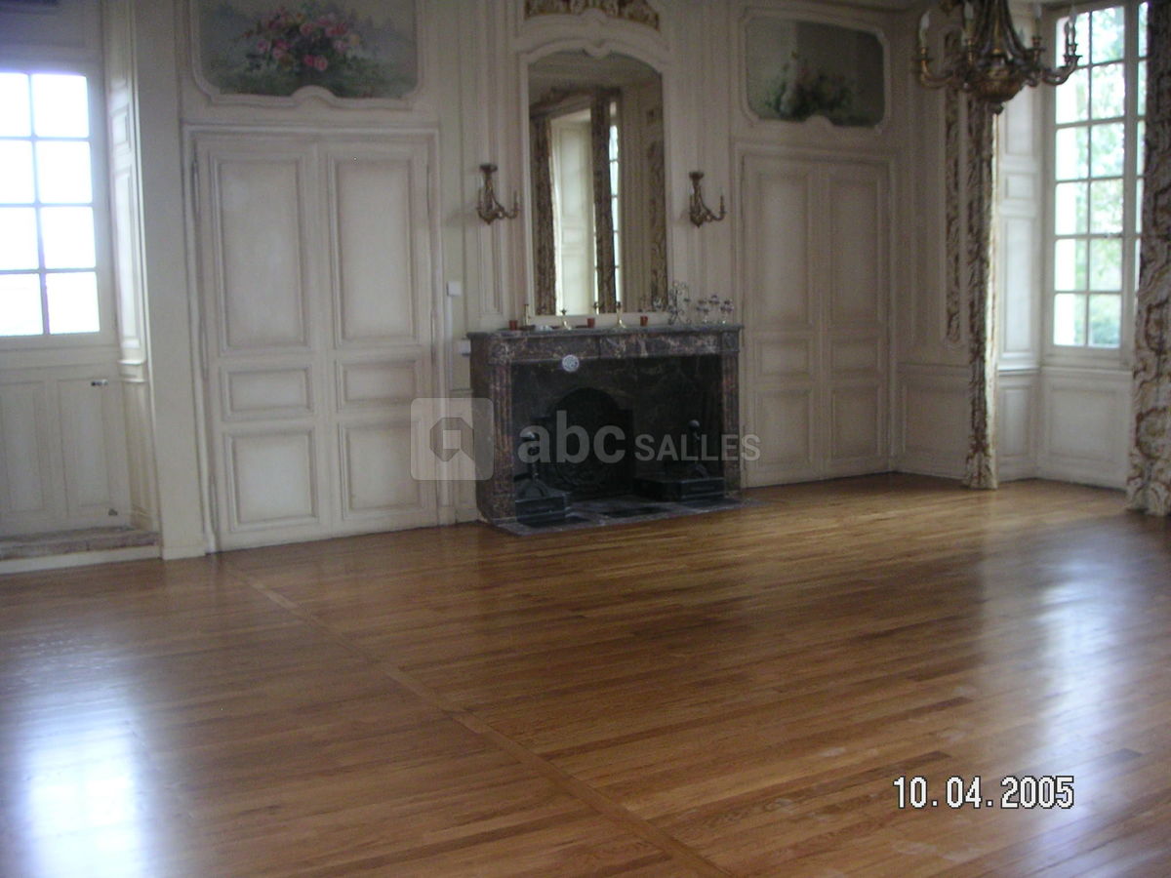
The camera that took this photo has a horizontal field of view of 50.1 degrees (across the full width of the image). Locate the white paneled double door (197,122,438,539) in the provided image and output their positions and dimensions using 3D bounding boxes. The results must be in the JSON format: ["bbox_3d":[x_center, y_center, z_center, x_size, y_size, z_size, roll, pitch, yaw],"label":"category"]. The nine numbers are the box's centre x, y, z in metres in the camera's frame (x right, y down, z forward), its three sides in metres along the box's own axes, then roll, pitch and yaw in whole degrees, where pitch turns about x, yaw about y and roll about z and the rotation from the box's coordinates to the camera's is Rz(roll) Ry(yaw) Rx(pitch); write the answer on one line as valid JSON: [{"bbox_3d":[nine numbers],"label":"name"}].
[{"bbox_3d":[-1.537,-0.576,7.385,1.390,2.352,0.071,-5,8,-30],"label":"white paneled double door"}]

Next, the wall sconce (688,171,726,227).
[{"bbox_3d":[0.845,-1.676,8.755,0.280,0.370,0.170,-5,8,-30],"label":"wall sconce"}]

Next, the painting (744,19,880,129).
[{"bbox_3d":[1.718,-2.688,9.230,1.330,0.725,0.050,-5,8,-30],"label":"painting"}]

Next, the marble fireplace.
[{"bbox_3d":[0.184,-0.132,8.279,1.945,1.184,0.272,-5,8,-30],"label":"marble fireplace"}]

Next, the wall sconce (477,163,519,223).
[{"bbox_3d":[-0.561,-1.562,7.950,0.280,0.370,0.170,-5,8,-30],"label":"wall sconce"}]

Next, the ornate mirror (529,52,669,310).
[{"bbox_3d":[0.106,-1.713,8.392,1.054,1.740,0.050,-5,8,-30],"label":"ornate mirror"}]

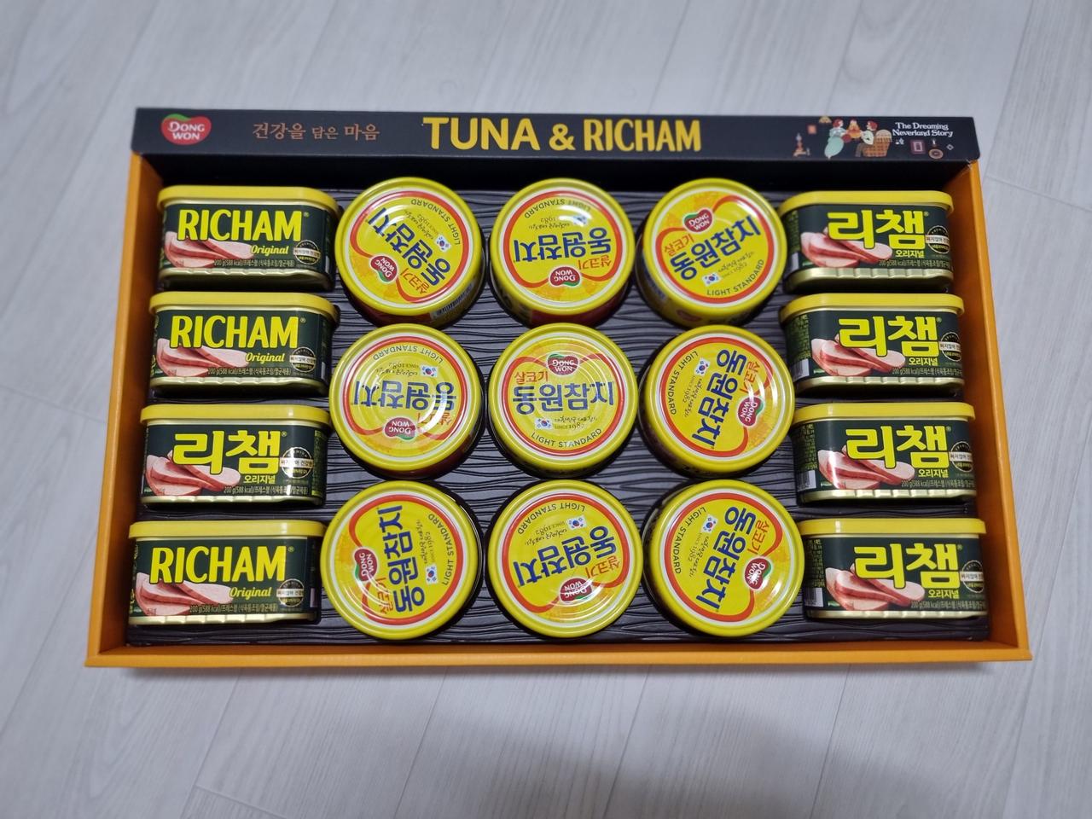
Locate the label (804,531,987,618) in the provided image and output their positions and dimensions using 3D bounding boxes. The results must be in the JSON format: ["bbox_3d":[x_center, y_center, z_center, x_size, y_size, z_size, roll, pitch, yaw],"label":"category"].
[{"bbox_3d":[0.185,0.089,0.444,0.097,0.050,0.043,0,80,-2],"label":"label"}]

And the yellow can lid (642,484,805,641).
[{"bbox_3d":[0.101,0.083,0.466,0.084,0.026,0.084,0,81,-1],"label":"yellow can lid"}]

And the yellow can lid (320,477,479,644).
[{"bbox_3d":[-0.075,0.079,0.435,0.080,0.035,0.080,0,80,-2],"label":"yellow can lid"}]

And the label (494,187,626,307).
[{"bbox_3d":[0.010,-0.096,0.487,0.076,0.009,0.076,-12,81,-3],"label":"label"}]

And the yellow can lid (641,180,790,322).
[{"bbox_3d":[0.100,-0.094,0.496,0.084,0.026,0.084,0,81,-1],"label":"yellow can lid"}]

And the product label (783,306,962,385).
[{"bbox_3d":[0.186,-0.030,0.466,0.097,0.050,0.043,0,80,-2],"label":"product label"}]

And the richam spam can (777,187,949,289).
[{"bbox_3d":[0.186,-0.090,0.480,0.101,0.058,0.052,0,80,-2],"label":"richam spam can"}]

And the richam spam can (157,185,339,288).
[{"bbox_3d":[-0.178,-0.099,0.499,0.102,0.053,0.055,1,80,-2],"label":"richam spam can"}]

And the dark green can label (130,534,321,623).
[{"bbox_3d":[-0.177,0.094,0.462,0.099,0.049,0.048,1,80,-2],"label":"dark green can label"}]

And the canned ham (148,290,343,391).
[{"bbox_3d":[-0.181,-0.036,0.493,0.102,0.056,0.053,0,81,-1],"label":"canned ham"}]

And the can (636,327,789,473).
[{"bbox_3d":[0.095,-0.004,0.468,0.082,0.039,0.082,0,80,-1],"label":"can"}]

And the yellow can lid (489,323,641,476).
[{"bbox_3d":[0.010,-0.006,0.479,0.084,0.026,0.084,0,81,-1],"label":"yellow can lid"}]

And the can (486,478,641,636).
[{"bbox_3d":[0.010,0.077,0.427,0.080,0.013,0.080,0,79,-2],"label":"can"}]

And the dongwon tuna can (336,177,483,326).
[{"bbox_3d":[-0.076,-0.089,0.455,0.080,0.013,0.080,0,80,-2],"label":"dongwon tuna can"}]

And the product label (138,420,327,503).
[{"bbox_3d":[-0.177,0.032,0.473,0.099,0.049,0.048,1,80,-2],"label":"product label"}]

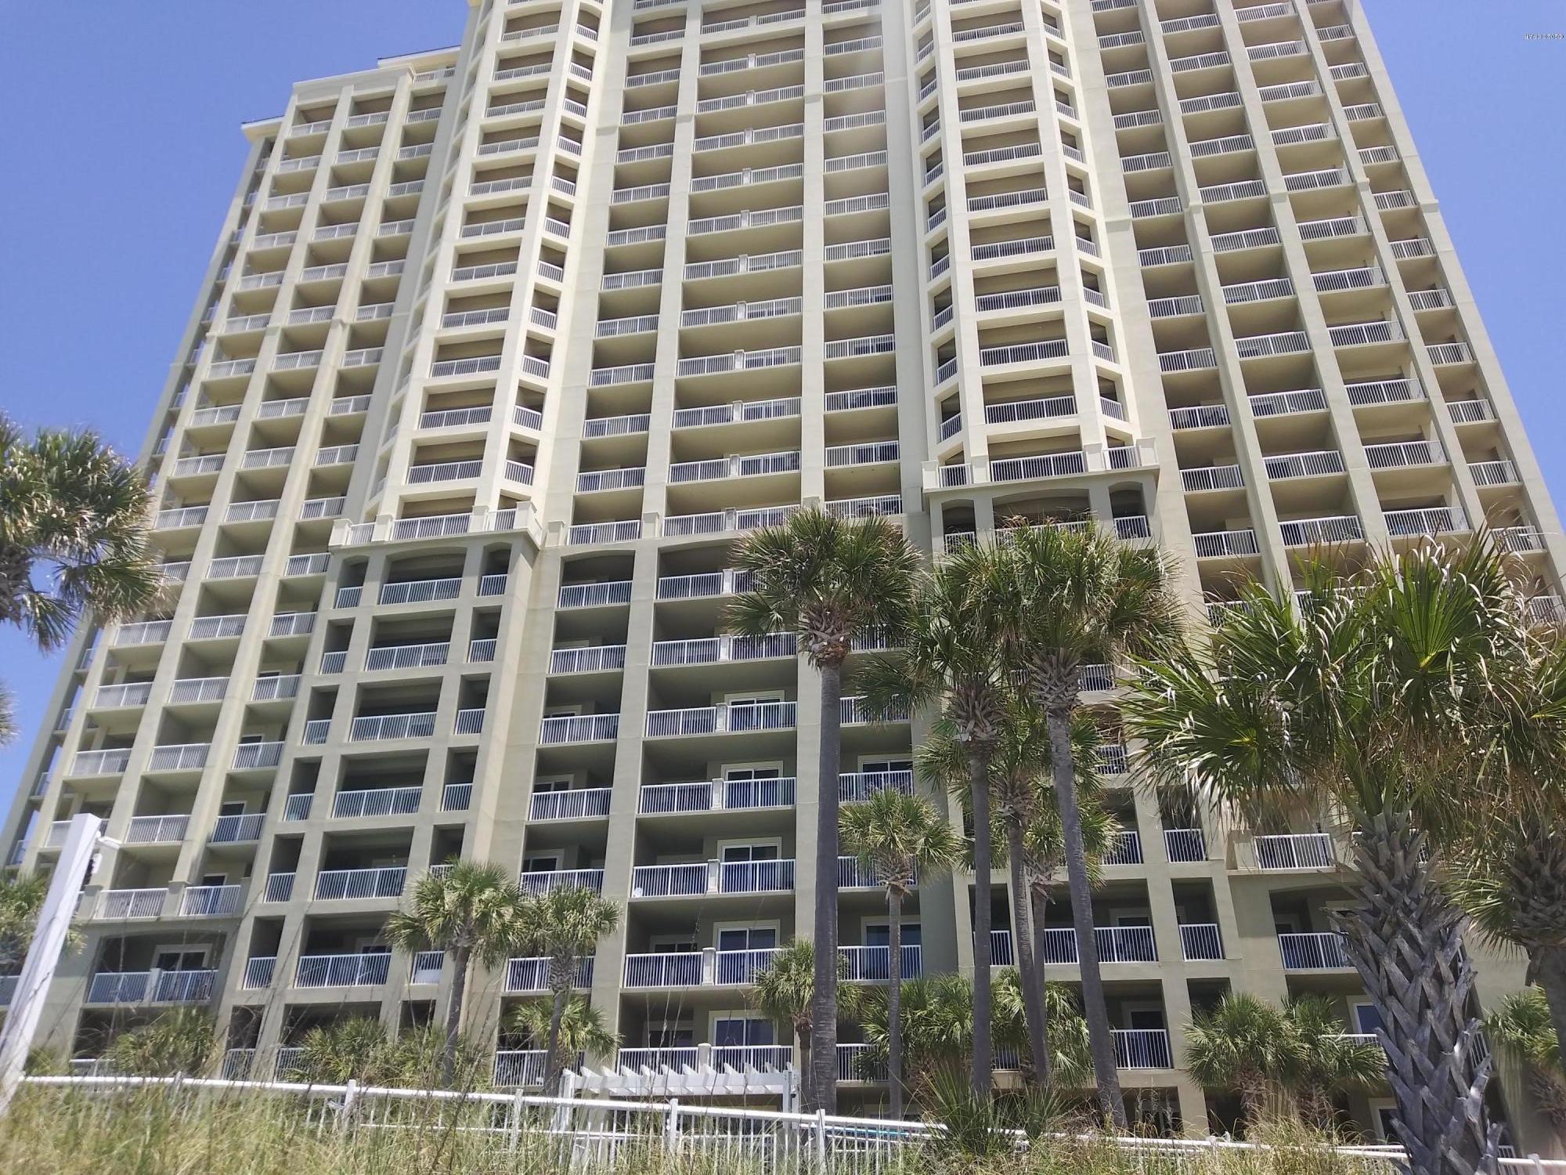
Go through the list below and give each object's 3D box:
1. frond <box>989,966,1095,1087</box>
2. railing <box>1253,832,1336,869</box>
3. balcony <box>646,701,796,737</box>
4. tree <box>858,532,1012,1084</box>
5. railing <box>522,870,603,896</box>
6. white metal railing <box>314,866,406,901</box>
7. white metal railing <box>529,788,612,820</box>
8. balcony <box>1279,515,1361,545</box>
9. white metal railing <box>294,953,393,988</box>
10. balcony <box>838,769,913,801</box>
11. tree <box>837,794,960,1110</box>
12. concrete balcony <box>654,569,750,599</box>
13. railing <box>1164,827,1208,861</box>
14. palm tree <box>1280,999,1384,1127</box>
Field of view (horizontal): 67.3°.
[{"bbox_3d":[6.710,11.423,30.561,2.500,2.807,2.500,-5,-31,10],"label":"frond"},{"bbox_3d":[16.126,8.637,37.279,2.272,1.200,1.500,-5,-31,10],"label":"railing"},{"bbox_3d":[-2.236,5.354,45.086,5.871,1.100,1.200,-5,-31,10],"label":"balcony"},{"bbox_3d":[3.749,4.366,22.974,4.072,11.913,4.072,-5,-31,10],"label":"tree"},{"bbox_3d":[-8.052,10.838,42.688,3.160,1.080,0.080,-5,-31,10],"label":"railing"},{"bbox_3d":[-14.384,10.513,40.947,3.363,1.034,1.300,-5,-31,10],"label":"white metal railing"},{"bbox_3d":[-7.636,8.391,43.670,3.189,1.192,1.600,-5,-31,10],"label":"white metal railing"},{"bbox_3d":[18.961,-1.971,41.389,2.665,1.016,0.100,-5,-31,10],"label":"balcony"},{"bbox_3d":[-14.536,12.689,38.964,3.372,1.015,0.100,-5,-31,10],"label":"white metal railing"},{"bbox_3d":[3.150,7.323,41.311,3.042,1.200,1.500,-5,-31,10],"label":"balcony"},{"bbox_3d":[3.234,10.267,31.076,3.411,10.200,3.411,-5,-31,10],"label":"tree"},{"bbox_3d":[-2.154,0.081,48.195,5.890,1.100,1.200,-5,-31,10],"label":"concrete balcony"},{"bbox_3d":[12.488,8.039,36.490,1.103,1.080,0.080,-5,-31,10],"label":"railing"},{"bbox_3d":[13.296,11.654,28.524,2.800,3.375,2.800,-12,-33,20],"label":"palm tree"}]

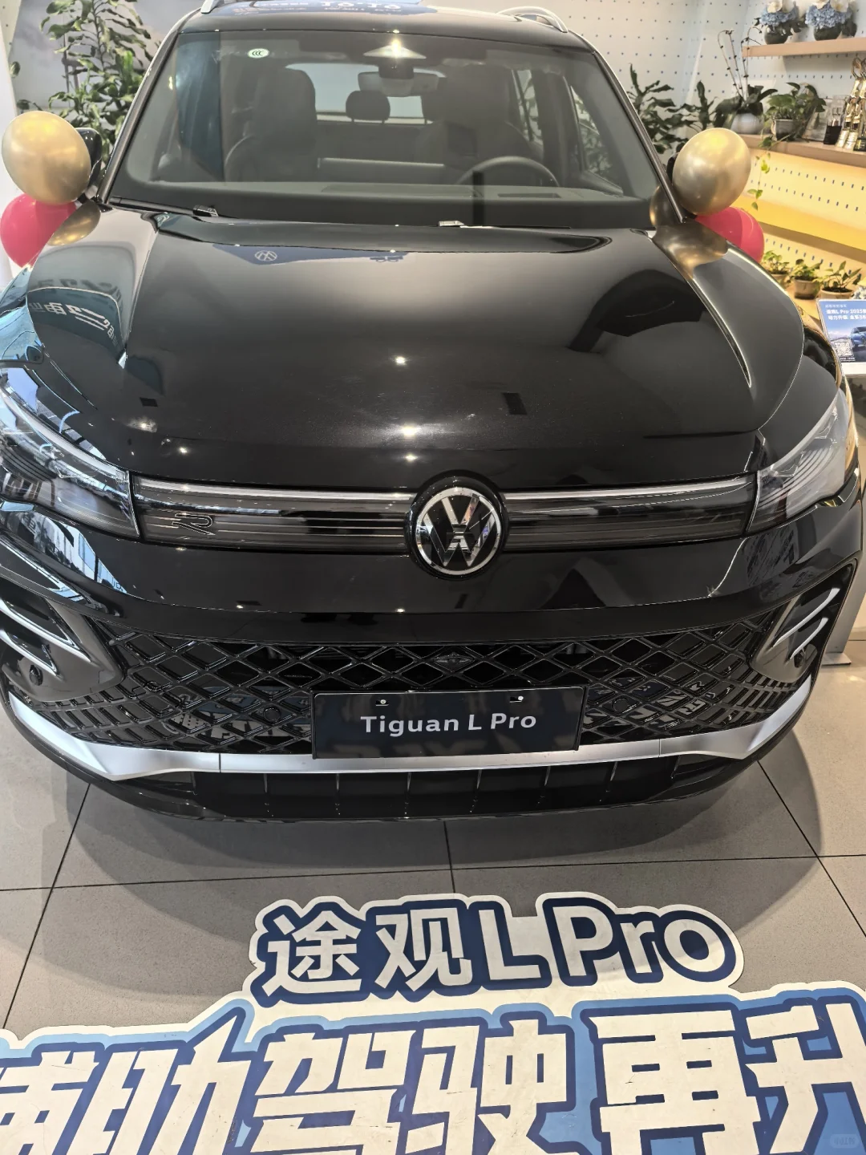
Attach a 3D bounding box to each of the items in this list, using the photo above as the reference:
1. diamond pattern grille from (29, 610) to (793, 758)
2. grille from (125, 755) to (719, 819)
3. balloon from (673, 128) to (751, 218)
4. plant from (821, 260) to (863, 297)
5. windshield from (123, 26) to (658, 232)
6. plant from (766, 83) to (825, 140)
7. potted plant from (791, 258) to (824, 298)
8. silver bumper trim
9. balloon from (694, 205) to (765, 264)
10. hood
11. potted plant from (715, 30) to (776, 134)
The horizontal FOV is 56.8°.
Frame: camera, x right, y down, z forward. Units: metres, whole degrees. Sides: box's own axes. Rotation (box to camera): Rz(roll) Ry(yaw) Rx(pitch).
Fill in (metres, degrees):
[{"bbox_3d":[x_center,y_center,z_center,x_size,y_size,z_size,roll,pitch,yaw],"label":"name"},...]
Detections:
[{"bbox_3d":[0.019,0.164,1.399,1.500,0.240,0.210,-1,31,-6],"label":"diamond pattern grille"},{"bbox_3d":[0.009,0.366,1.475,1.100,0.140,0.120,-1,31,-6],"label":"grille"},{"bbox_3d":[0.872,-1.265,2.500,0.250,0.270,0.250,-1,31,-6],"label":"balloon"},{"bbox_3d":[1.855,-1.335,3.633,0.192,0.198,0.190,-1,31,-6],"label":"plant"},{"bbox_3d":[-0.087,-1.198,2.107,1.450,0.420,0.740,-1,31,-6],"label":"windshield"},{"bbox_3d":[1.916,-2.469,4.235,0.311,0.245,0.260,-1,31,-6],"label":"plant"},{"bbox_3d":[1.825,-1.461,3.906,0.158,0.179,0.160,-1,31,-6],"label":"potted plant"},{"bbox_3d":[0.009,0.276,1.496,1.600,0.085,0.230,-1,31,-6],"label":"silver bumper trim"},{"bbox_3d":[0.963,-1.102,2.633,0.240,0.250,0.240,-1,31,-6],"label":"balloon"},{"bbox_3d":[-0.012,-0.513,1.593,1.570,0.240,1.160,-1,31,-6],"label":"hood"},{"bbox_3d":[1.787,-2.832,4.578,0.345,0.500,0.280,-1,31,-6],"label":"potted plant"}]

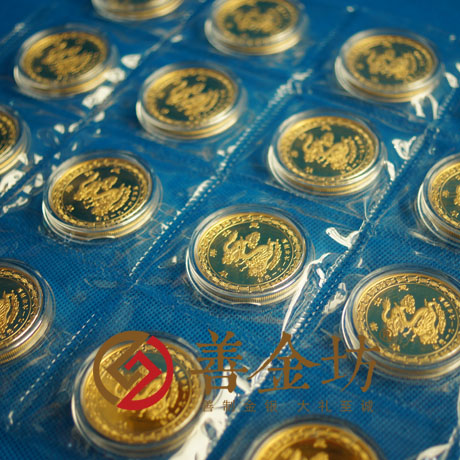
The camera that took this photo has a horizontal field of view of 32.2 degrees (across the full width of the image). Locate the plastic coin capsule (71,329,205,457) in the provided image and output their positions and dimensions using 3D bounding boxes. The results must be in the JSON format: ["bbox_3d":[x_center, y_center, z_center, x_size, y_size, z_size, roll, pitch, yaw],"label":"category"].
[{"bbox_3d":[-0.031,0.055,0.270,0.046,0.006,0.046,-4,47,0],"label":"plastic coin capsule"}]

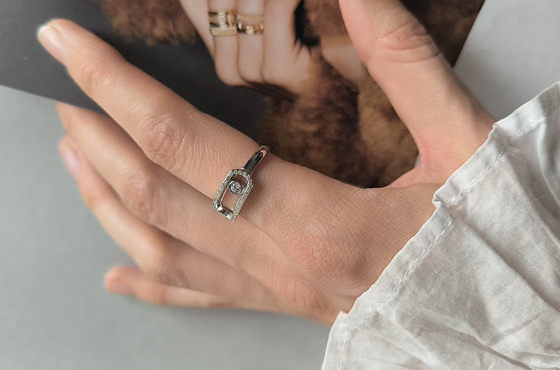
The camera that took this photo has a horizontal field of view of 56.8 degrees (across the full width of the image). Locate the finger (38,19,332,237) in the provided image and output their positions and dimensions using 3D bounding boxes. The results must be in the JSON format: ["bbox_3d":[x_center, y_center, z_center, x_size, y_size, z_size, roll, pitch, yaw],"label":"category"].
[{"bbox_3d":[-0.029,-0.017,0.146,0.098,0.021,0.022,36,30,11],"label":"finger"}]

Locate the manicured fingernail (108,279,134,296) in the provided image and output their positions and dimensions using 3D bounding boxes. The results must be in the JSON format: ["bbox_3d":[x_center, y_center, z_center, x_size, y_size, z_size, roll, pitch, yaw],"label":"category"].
[{"bbox_3d":[-0.058,0.037,0.187,0.010,0.008,0.003,6,38,9],"label":"manicured fingernail"}]

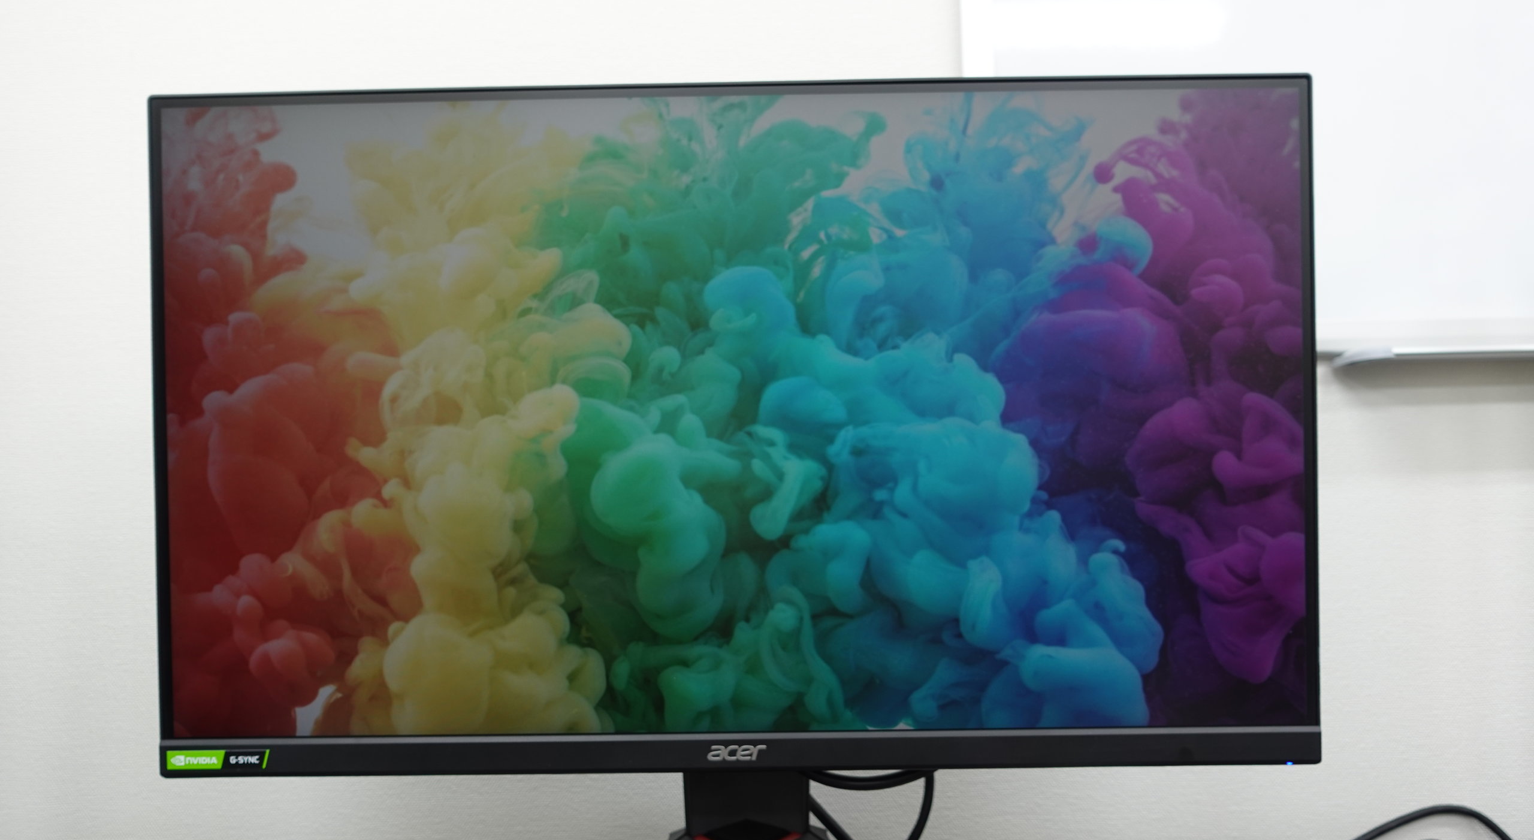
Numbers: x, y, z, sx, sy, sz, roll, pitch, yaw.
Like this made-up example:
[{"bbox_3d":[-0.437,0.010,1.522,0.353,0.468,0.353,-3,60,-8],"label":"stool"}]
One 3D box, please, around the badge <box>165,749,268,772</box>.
[{"bbox_3d":[-0.288,0.178,0.693,0.054,0.010,0.002,-1,0,1],"label":"badge"}]

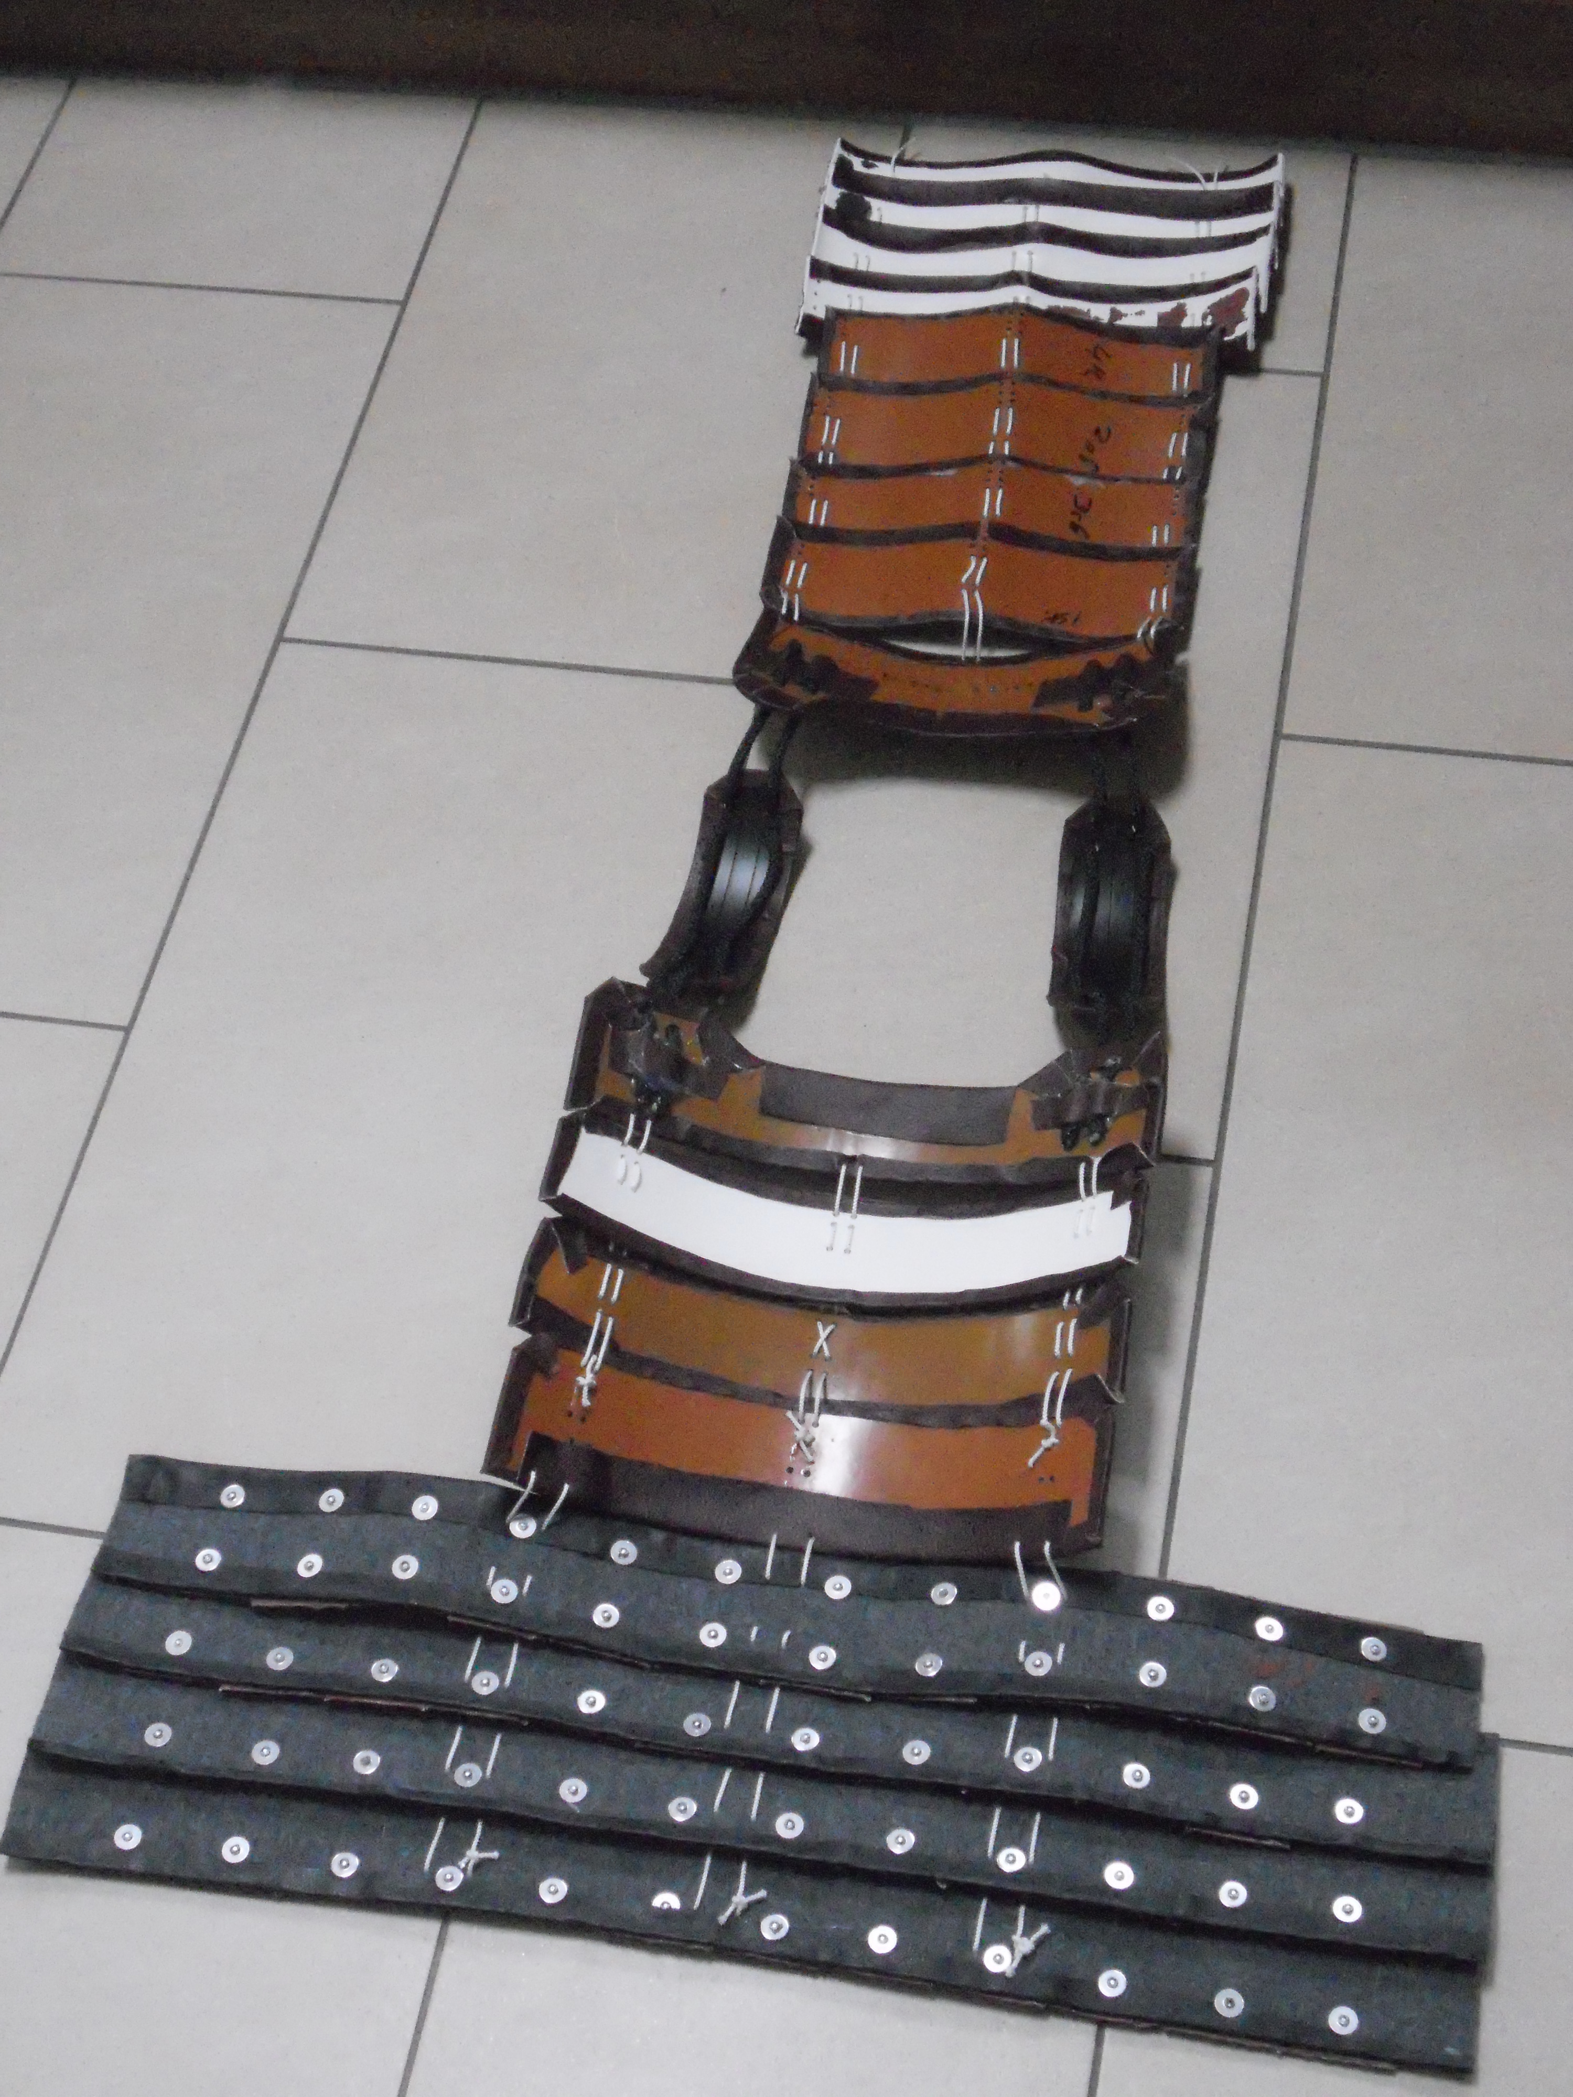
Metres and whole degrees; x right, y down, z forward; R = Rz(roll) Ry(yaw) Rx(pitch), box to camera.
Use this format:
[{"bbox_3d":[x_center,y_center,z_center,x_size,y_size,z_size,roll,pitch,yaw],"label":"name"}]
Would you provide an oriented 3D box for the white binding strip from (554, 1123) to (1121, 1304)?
[{"bbox_3d":[0.033,0.090,1.668,0.292,0.060,0.050,7,55,9],"label":"white binding strip"}]

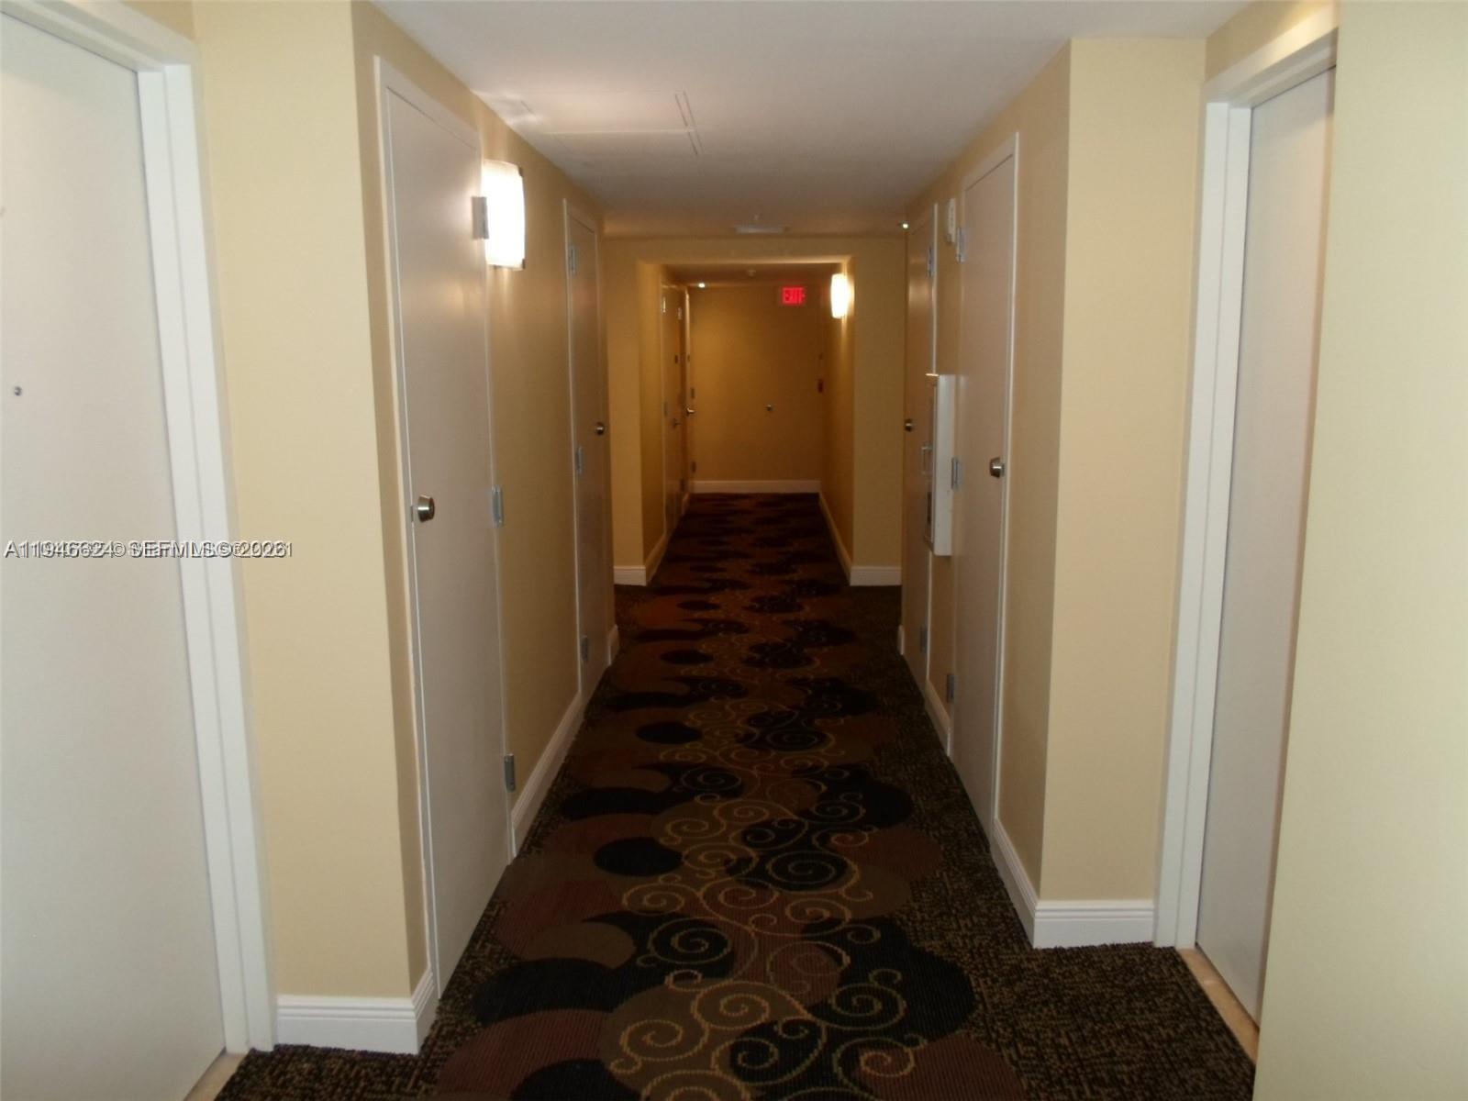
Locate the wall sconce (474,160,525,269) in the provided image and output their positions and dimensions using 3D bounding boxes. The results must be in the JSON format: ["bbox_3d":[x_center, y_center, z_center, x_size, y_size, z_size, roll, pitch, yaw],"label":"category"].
[{"bbox_3d":[-0.652,-0.956,3.074,0.090,0.299,0.185,0,9,2],"label":"wall sconce"}]

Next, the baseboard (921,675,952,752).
[{"bbox_3d":[0.828,0.666,4.329,0.018,0.134,0.567,0,9,2],"label":"baseboard"}]

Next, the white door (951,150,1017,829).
[{"bbox_3d":[0.845,-0.196,3.513,0.110,2.127,0.792,0,9,2],"label":"white door"}]

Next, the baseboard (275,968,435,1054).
[{"bbox_3d":[-0.855,1.034,2.429,0.321,0.134,0.201,0,9,2],"label":"baseboard"}]

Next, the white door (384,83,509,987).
[{"bbox_3d":[-0.744,-0.033,2.715,0.110,2.127,0.776,0,9,2],"label":"white door"}]

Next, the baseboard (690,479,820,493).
[{"bbox_3d":[0.238,-0.687,11.647,1.398,0.134,0.018,0,9,2],"label":"baseboard"}]

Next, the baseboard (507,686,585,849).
[{"bbox_3d":[-0.658,0.764,3.874,0.018,0.134,1.287,0,9,2],"label":"baseboard"}]

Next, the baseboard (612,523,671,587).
[{"bbox_3d":[-0.678,0.038,7.790,0.266,0.134,1.510,0,9,2],"label":"baseboard"}]

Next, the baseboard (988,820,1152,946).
[{"bbox_3d":[0.936,0.914,2.990,0.312,0.134,0.566,0,9,2],"label":"baseboard"}]

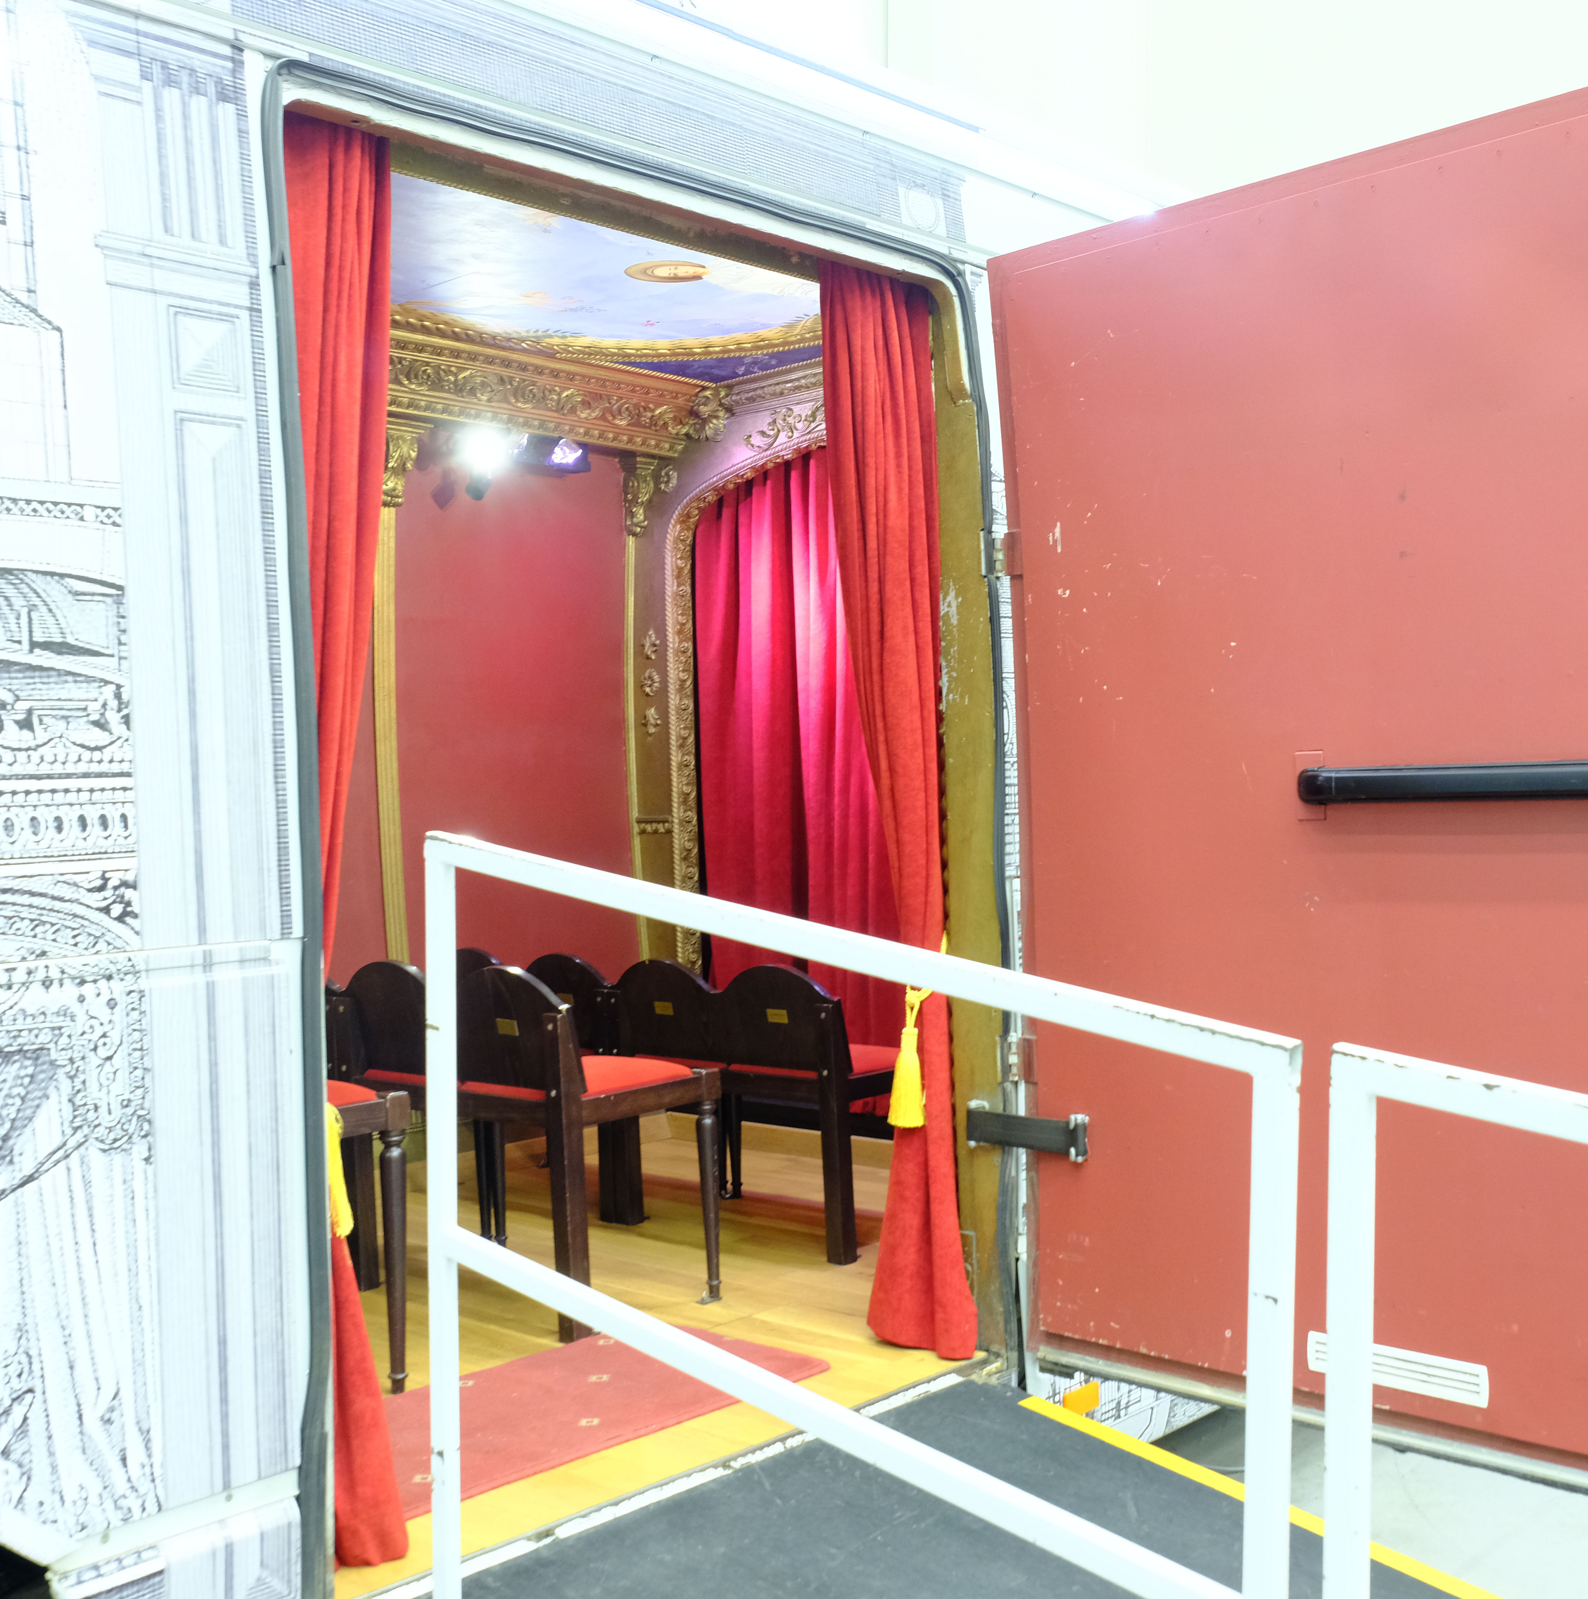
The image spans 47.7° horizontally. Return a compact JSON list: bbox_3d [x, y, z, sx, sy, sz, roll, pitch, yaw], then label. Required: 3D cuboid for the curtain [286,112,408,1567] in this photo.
[{"bbox_3d":[-0.689,0.071,2.502,0.281,1.976,0.208,-2,0,-45],"label":"curtain"}]

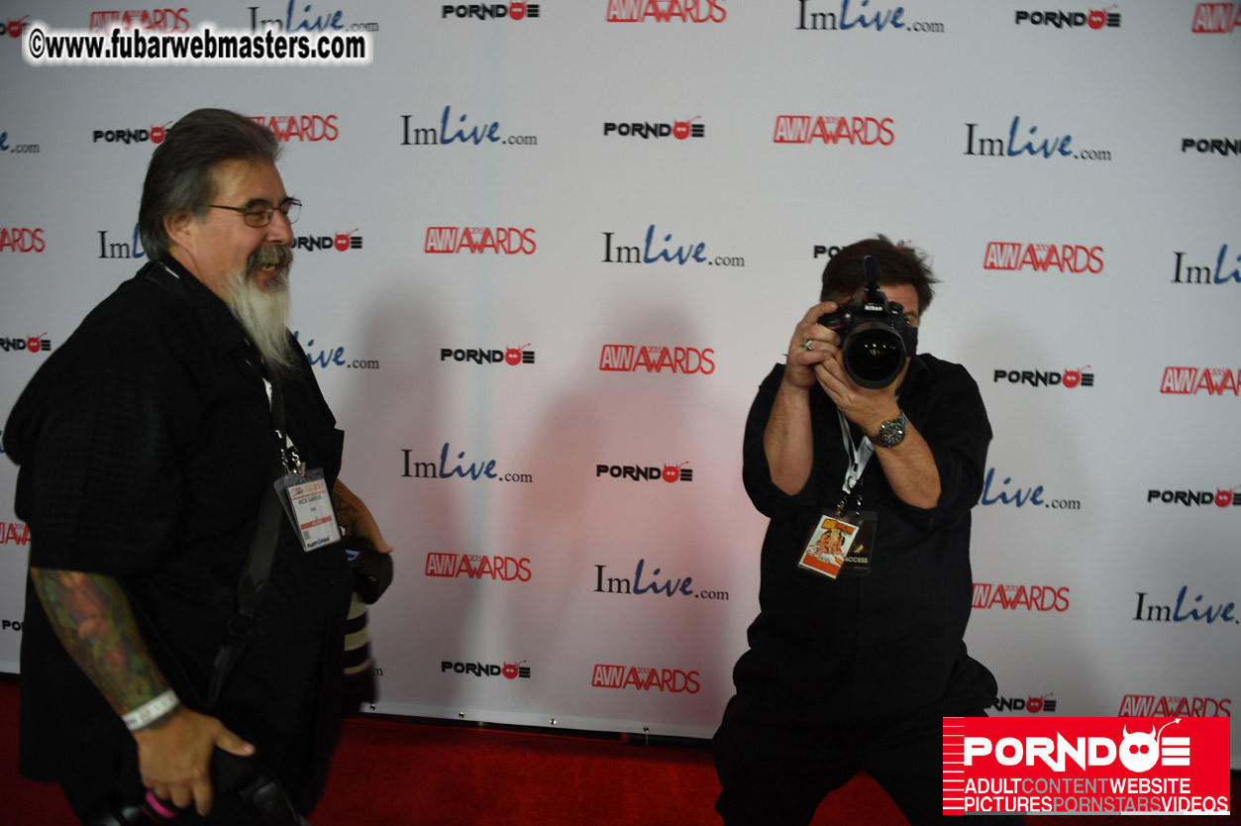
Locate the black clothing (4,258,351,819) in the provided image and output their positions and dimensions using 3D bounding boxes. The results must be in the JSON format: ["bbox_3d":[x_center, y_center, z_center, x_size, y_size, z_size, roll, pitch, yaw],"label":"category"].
[{"bbox_3d":[-0.650,0.170,1.460,0.430,0.780,0.580,3,7,7],"label":"black clothing"}]

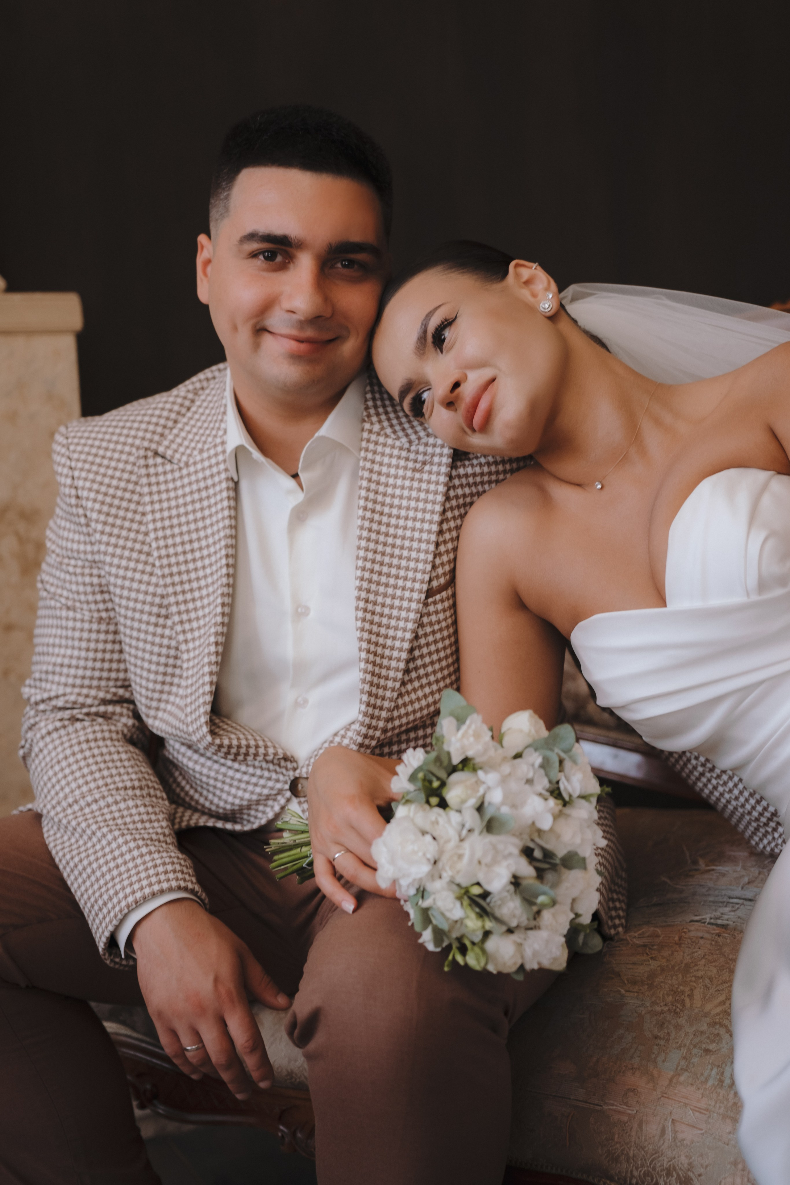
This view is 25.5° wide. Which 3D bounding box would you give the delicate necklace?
[{"bbox_3d":[0.187,-0.146,1.560,0.135,0.110,0.110,-21,10,27],"label":"delicate necklace"}]

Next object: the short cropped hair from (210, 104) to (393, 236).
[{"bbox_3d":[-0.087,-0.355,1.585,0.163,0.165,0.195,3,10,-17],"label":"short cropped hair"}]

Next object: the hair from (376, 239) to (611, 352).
[{"bbox_3d":[0.090,-0.243,1.585,0.190,0.158,0.205,43,46,21],"label":"hair"}]

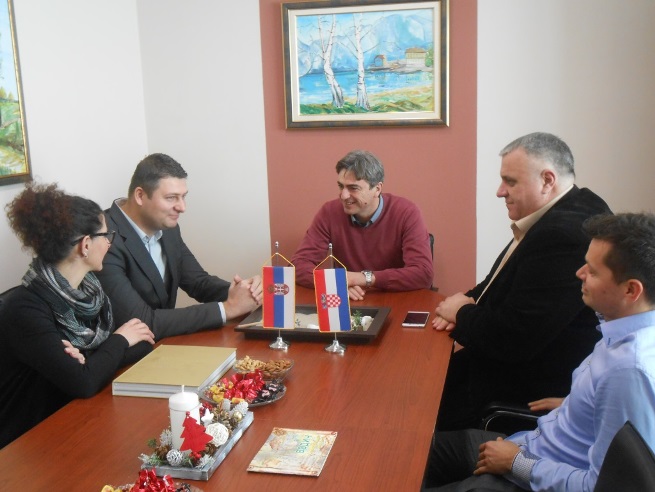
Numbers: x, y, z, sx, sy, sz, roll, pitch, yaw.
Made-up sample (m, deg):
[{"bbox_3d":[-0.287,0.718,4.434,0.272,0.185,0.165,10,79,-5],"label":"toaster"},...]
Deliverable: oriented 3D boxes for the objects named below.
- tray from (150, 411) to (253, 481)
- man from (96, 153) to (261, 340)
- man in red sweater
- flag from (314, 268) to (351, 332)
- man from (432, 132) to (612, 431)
[{"bbox_3d":[-0.267,0.417,1.547,0.135,0.026,0.287,1,11,13],"label":"tray"},{"bbox_3d":[-0.533,0.351,2.494,0.700,1.320,0.580,1,11,13],"label":"man"},{"bbox_3d":[0.168,0.244,2.936,0.570,1.280,0.740,1,11,16],"label":"man in red sweater"},{"bbox_3d":[0.013,0.164,2.113,0.107,0.195,0.020,1,11,13],"label":"flag"},{"bbox_3d":[0.602,0.347,2.177,0.710,1.370,0.630,2,11,19],"label":"man"}]

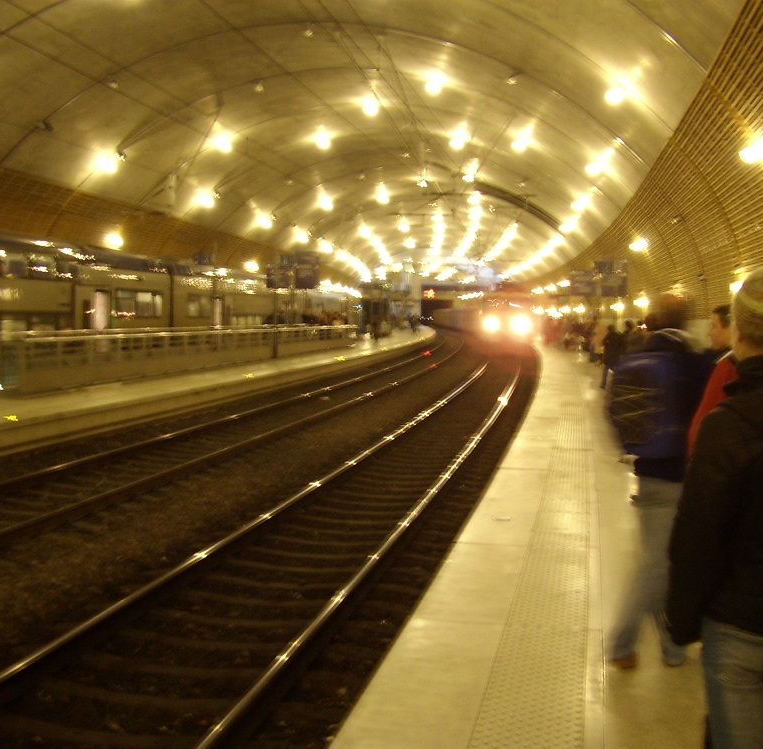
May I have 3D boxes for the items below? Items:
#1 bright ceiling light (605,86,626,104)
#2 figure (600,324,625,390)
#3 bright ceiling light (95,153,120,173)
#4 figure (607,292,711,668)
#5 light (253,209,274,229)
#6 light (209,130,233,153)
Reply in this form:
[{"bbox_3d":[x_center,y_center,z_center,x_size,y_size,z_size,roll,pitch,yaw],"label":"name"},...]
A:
[{"bbox_3d":[5.217,-6.220,19.300,0.480,0.420,0.460,3,4,14],"label":"bright ceiling light"},{"bbox_3d":[5.736,-0.495,21.437,0.420,1.640,0.500,5,5,37],"label":"figure"},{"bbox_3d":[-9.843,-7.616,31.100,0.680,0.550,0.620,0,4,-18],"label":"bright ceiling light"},{"bbox_3d":[1.380,0.538,4.152,0.520,1.790,0.600,2,4,5],"label":"figure"},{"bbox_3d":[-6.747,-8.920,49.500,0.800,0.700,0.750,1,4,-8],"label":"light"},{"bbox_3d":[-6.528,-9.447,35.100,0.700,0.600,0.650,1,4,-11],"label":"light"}]

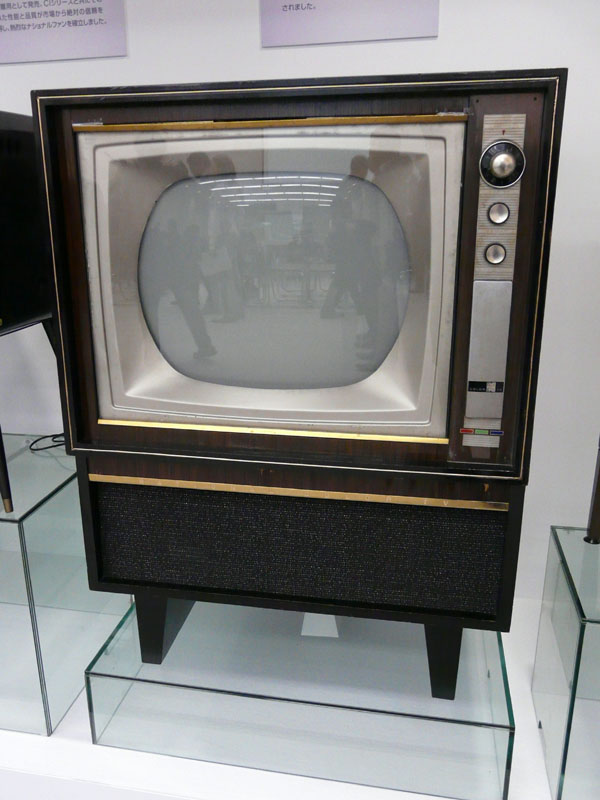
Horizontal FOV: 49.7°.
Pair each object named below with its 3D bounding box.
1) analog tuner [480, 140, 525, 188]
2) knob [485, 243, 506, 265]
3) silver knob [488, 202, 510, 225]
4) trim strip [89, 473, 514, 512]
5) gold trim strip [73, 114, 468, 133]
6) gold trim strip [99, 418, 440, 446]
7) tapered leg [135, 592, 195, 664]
[{"bbox_3d":[0.297,-0.344,0.947,0.064,0.064,0.032,3,15,10],"label":"analog tuner"},{"bbox_3d":[0.298,-0.222,0.986,0.032,0.032,0.019,3,15,10],"label":"knob"},{"bbox_3d":[0.299,-0.279,0.971,0.032,0.032,0.019,3,15,10],"label":"silver knob"},{"bbox_3d":[-0.022,0.164,1.171,0.768,0.014,0.010,3,15,10],"label":"trim strip"},{"bbox_3d":[-0.062,-0.432,1.013,0.630,0.011,0.010,3,15,10],"label":"gold trim strip"},{"bbox_3d":[-0.060,0.053,1.142,0.631,0.011,0.010,3,15,10],"label":"gold trim strip"},{"bbox_3d":[-0.272,0.425,1.482,0.076,0.180,0.320,3,15,10],"label":"tapered leg"}]

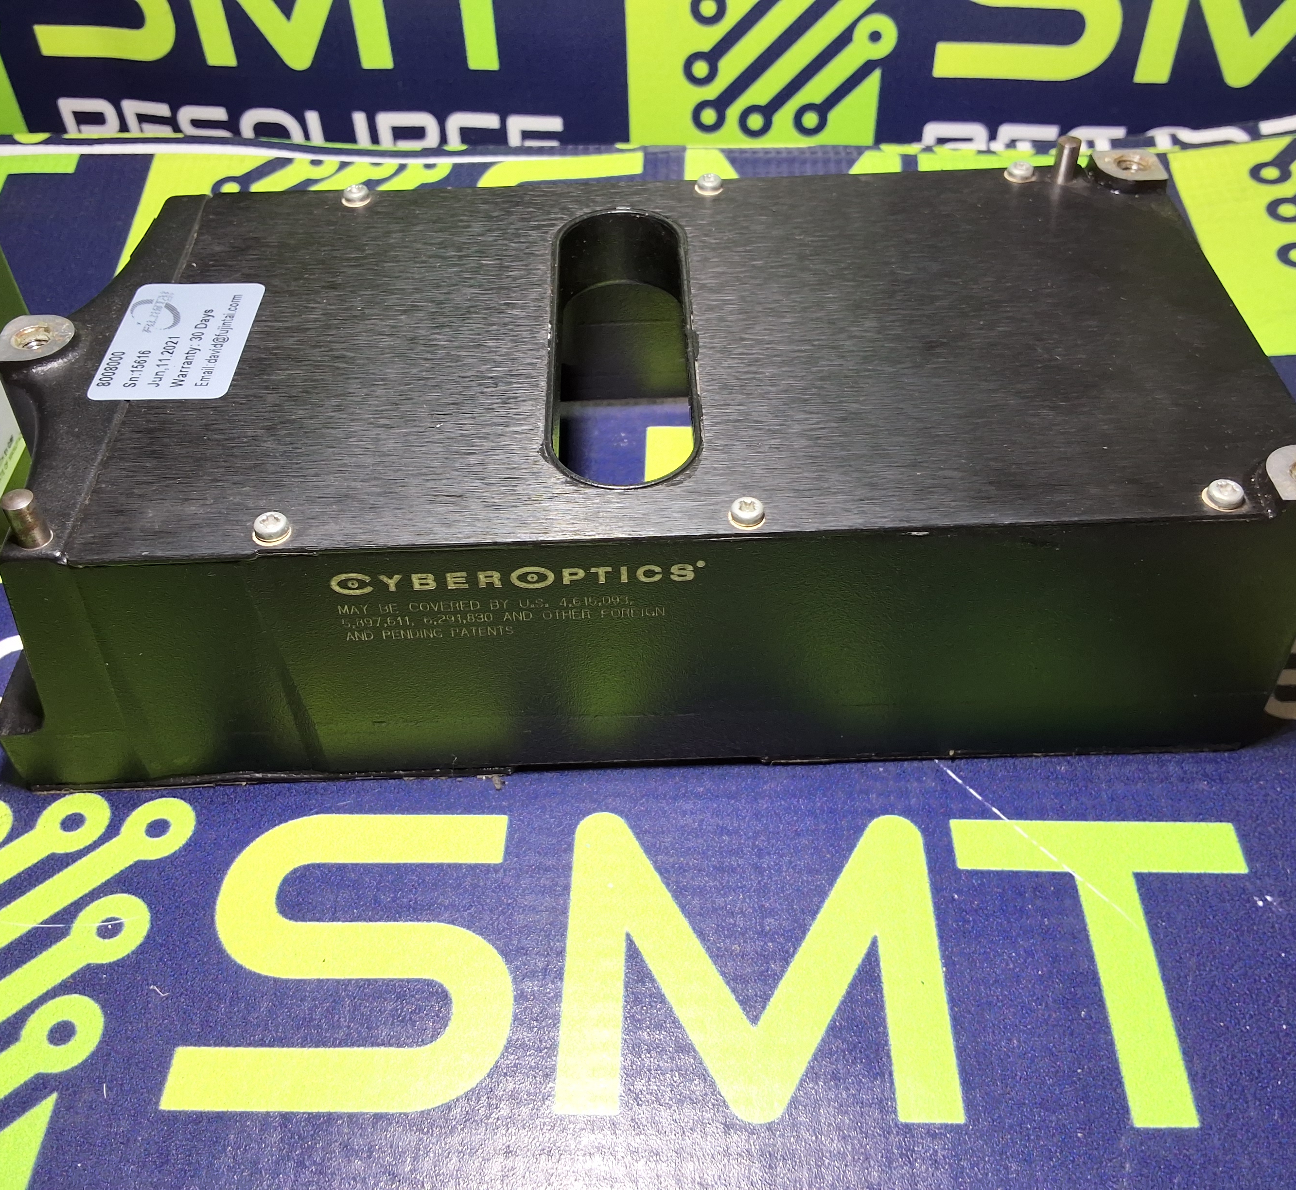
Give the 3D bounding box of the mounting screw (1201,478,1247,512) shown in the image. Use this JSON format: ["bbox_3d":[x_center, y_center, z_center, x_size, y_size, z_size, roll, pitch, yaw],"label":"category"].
[{"bbox_3d":[0.076,-0.013,0.168,0.005,0.002,0.005,-2,46,0],"label":"mounting screw"}]

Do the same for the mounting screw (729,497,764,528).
[{"bbox_3d":[0.013,-0.011,0.168,0.005,0.002,0.005,-2,46,0],"label":"mounting screw"}]

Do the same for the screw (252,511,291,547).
[{"bbox_3d":[-0.050,-0.009,0.168,0.005,0.002,0.005,-2,46,0],"label":"screw"}]

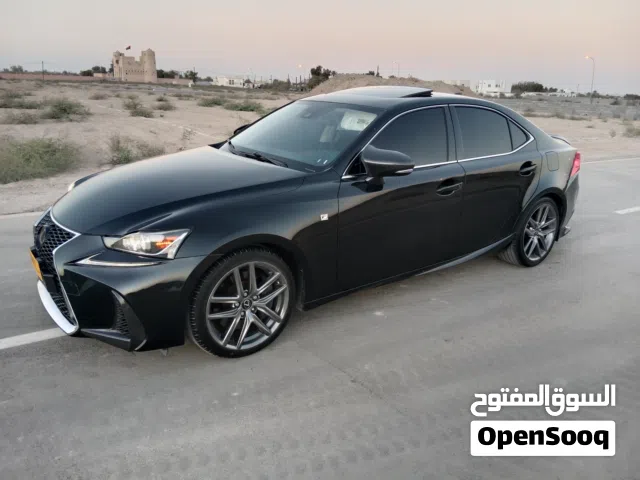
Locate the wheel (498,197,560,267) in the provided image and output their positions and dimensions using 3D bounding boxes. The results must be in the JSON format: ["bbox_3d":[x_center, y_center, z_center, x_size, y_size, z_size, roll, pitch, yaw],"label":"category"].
[{"bbox_3d":[1.840,-0.097,4.221,0.640,0.640,0.250,-10,21,-35],"label":"wheel"}]

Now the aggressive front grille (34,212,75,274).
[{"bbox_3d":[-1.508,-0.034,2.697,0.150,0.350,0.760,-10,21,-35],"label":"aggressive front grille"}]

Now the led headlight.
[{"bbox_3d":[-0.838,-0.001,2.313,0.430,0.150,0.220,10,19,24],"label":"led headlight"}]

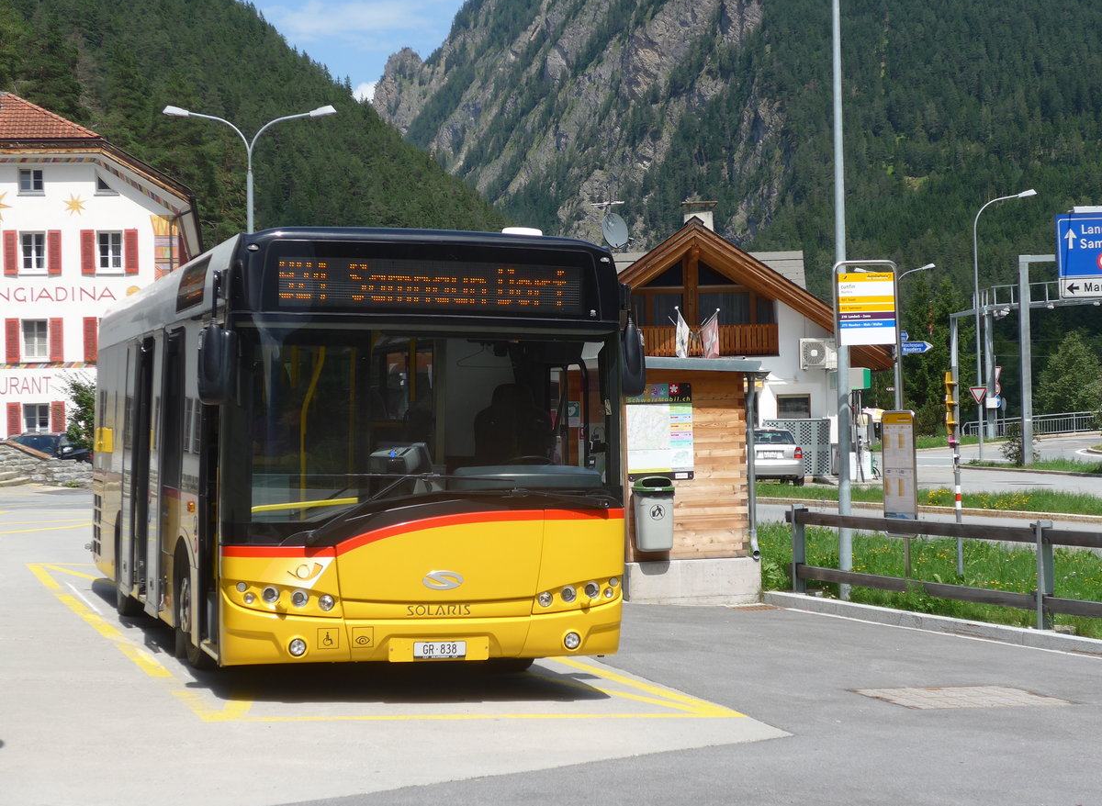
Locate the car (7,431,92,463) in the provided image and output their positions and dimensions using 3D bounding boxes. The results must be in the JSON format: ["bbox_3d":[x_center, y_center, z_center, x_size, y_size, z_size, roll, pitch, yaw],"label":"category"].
[{"bbox_3d":[-14.609,1.626,60.500,1.770,1.480,4.350,-1,0,7],"label":"car"}]

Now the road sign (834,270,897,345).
[{"bbox_3d":[2.921,-0.869,19.400,0.570,0.680,0.060,-3,0,-8],"label":"road sign"}]

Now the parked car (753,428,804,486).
[{"bbox_3d":[5.319,1.347,53.819,1.750,1.440,4.500,-1,0,-2],"label":"parked car"}]

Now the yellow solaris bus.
[{"bbox_3d":[-1.862,0.348,15.851,2.460,2.770,8.800,0,-1,-17],"label":"yellow solaris bus"}]

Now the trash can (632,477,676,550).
[{"bbox_3d":[0.980,1.059,20.100,0.420,0.730,0.330,-1,0,-15],"label":"trash can"}]

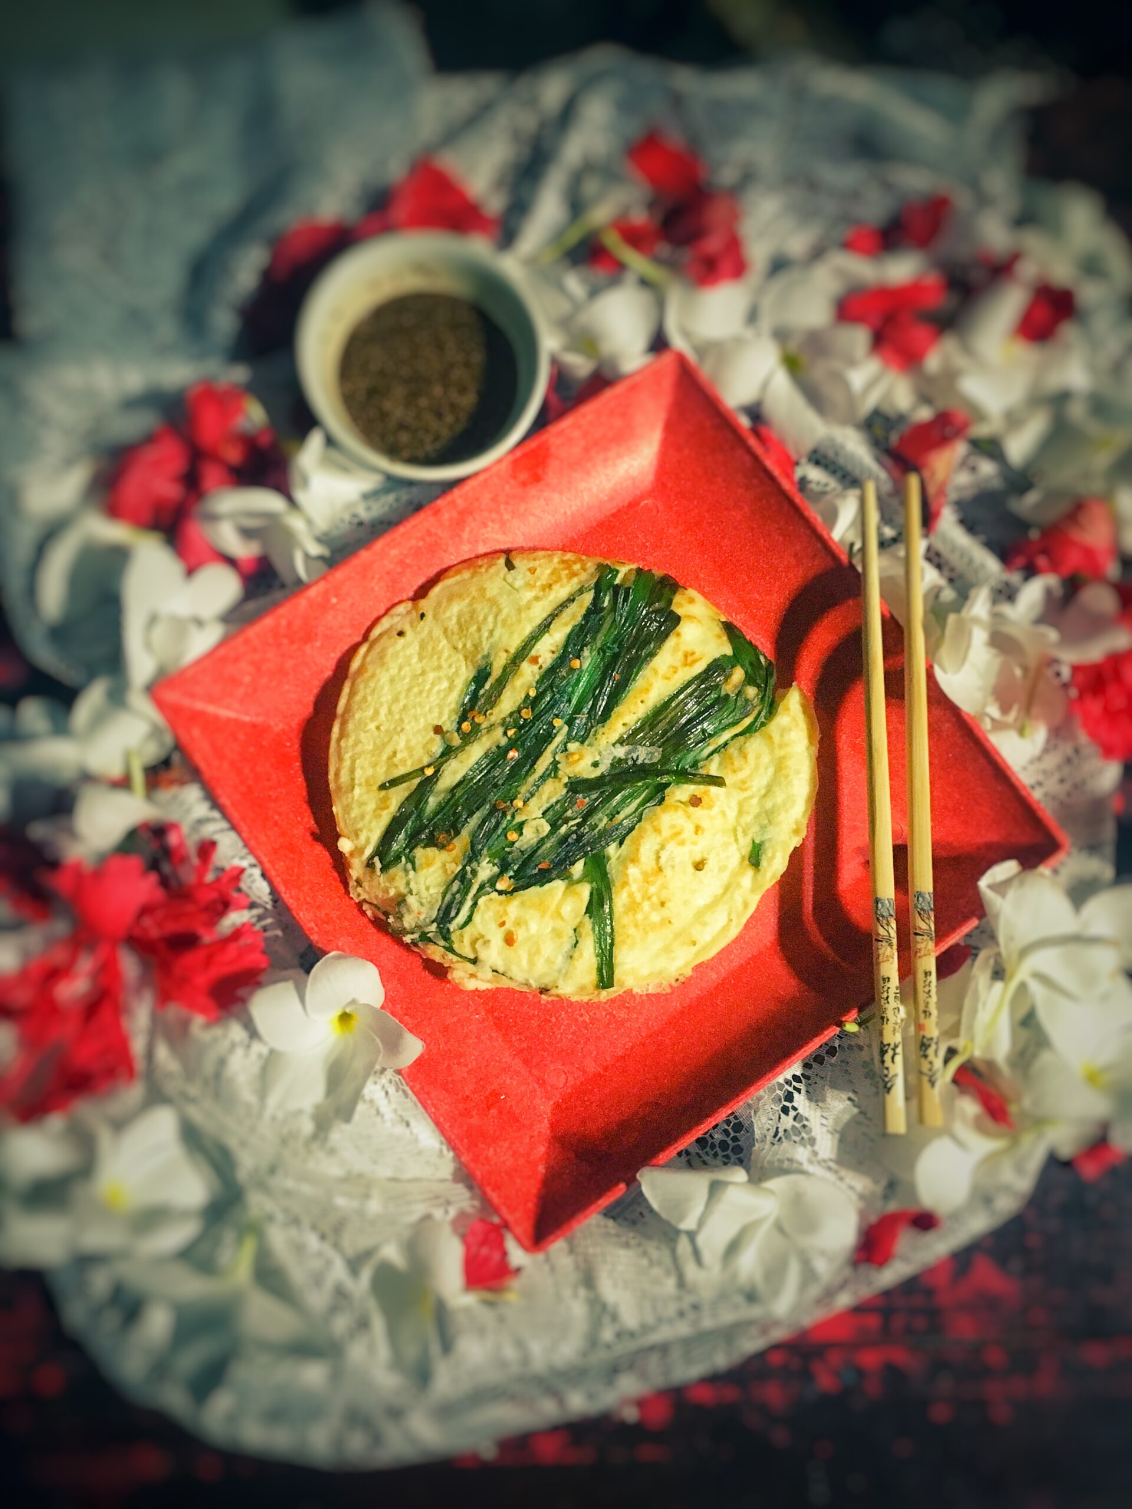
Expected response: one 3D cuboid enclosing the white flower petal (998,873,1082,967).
[{"bbox_3d":[0.168,0.059,0.451,0.028,0.014,0.034,10,79,0],"label":"white flower petal"}]

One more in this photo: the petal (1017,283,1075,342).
[{"bbox_3d":[0.191,-0.176,0.505,0.022,0.014,0.024,25,79,3],"label":"petal"}]

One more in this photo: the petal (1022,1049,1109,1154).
[{"bbox_3d":[0.176,0.122,0.445,0.033,0.015,0.026,-27,80,-8],"label":"petal"}]

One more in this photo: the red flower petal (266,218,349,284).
[{"bbox_3d":[-0.105,-0.204,0.511,0.039,0.015,0.022,-43,82,-9],"label":"red flower petal"}]

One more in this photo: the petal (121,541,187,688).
[{"bbox_3d":[-0.156,-0.053,0.478,0.023,0.015,0.058,-4,78,-3],"label":"petal"}]

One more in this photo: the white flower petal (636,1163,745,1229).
[{"bbox_3d":[0.043,0.152,0.433,0.037,0.013,0.021,3,78,-1],"label":"white flower petal"}]

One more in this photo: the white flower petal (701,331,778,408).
[{"bbox_3d":[0.068,-0.151,0.497,0.031,0.014,0.031,0,79,-2],"label":"white flower petal"}]

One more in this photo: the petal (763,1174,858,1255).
[{"bbox_3d":[0.084,0.157,0.432,0.032,0.013,0.026,17,78,2],"label":"petal"}]

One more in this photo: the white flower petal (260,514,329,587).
[{"bbox_3d":[-0.103,-0.077,0.478,0.017,0.018,0.031,-39,82,-9],"label":"white flower petal"}]

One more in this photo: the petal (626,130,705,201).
[{"bbox_3d":[0.040,-0.238,0.512,0.030,0.015,0.025,30,79,4],"label":"petal"}]

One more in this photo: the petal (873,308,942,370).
[{"bbox_3d":[0.140,-0.170,0.517,0.028,0.013,0.027,0,77,-1],"label":"petal"}]

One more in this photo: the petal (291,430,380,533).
[{"bbox_3d":[-0.091,-0.109,0.499,0.037,0.020,0.043,0,77,-1],"label":"petal"}]

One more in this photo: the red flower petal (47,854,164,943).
[{"bbox_3d":[-0.161,0.051,0.443,0.038,0.016,0.030,3,78,-2],"label":"red flower petal"}]

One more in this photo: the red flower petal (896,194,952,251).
[{"bbox_3d":[0.148,-0.220,0.523,0.019,0.013,0.029,36,79,6],"label":"red flower petal"}]

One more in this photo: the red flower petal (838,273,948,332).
[{"bbox_3d":[0.131,-0.181,0.506,0.046,0.013,0.022,-14,79,-5],"label":"red flower petal"}]

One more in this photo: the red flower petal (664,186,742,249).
[{"bbox_3d":[0.055,-0.217,0.511,0.032,0.014,0.030,5,78,-1],"label":"red flower petal"}]

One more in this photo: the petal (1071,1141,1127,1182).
[{"bbox_3d":[0.193,0.147,0.458,0.020,0.009,0.014,0,77,-1],"label":"petal"}]

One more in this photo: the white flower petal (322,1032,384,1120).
[{"bbox_3d":[-0.074,0.112,0.436,0.020,0.011,0.036,4,106,-1],"label":"white flower petal"}]

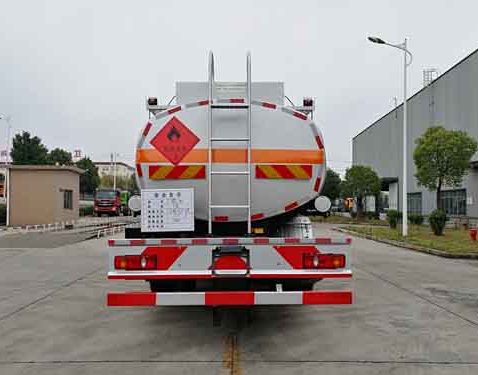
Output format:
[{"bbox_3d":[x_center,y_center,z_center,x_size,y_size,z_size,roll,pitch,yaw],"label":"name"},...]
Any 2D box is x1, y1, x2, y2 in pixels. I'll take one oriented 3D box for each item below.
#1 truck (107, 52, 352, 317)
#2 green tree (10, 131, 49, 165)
[{"bbox_3d":[-0.169,0.255,7.696,2.400,3.020,7.800,0,-3,-1],"label":"truck"},{"bbox_3d":[-24.685,-1.647,46.120,4.720,10.270,4.720,0,-3,1],"label":"green tree"}]

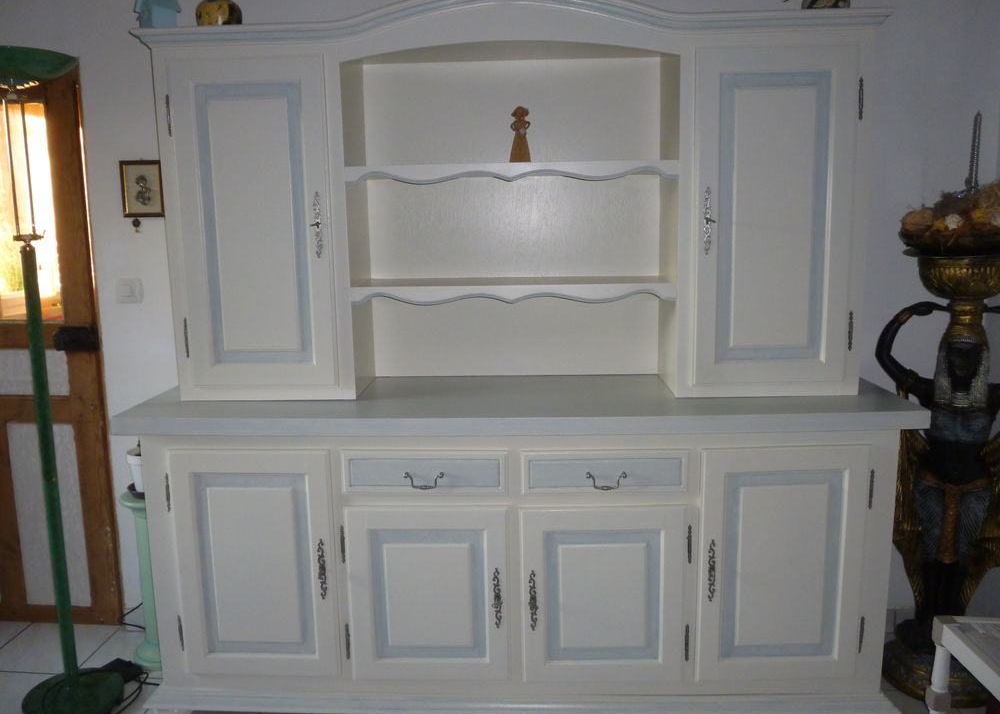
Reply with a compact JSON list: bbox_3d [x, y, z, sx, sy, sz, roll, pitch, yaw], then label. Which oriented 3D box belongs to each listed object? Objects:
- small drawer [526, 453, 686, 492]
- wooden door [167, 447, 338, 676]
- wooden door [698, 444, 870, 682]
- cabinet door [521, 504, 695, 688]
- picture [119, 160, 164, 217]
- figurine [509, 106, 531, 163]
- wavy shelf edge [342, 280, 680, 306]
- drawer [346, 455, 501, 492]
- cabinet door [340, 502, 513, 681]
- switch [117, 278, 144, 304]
[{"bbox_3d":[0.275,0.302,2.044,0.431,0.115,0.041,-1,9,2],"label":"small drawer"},{"bbox_3d":[-0.659,0.564,2.124,0.433,0.649,0.030,-1,9,2],"label":"wooden door"},{"bbox_3d":[0.746,0.554,2.078,0.427,0.650,0.030,-1,9,2],"label":"wooden door"},{"bbox_3d":[0.281,0.641,2.107,0.437,0.499,0.030,-1,9,2],"label":"cabinet door"},{"bbox_3d":[-1.144,-0.538,2.508,0.135,0.178,0.020,-1,9,2],"label":"picture"},{"bbox_3d":[0.056,-0.633,2.248,0.063,0.172,0.051,-1,9,2],"label":"figurine"},{"bbox_3d":[0.037,-0.176,2.200,0.913,0.053,0.032,-1,9,2],"label":"wavy shelf edge"},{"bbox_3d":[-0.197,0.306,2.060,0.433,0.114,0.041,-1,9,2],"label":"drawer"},{"bbox_3d":[-0.194,0.647,2.123,0.431,0.496,0.030,-1,9,2],"label":"cabinet door"},{"bbox_3d":[-1.214,-0.216,2.560,0.082,0.080,0.025,-1,9,2],"label":"switch"}]

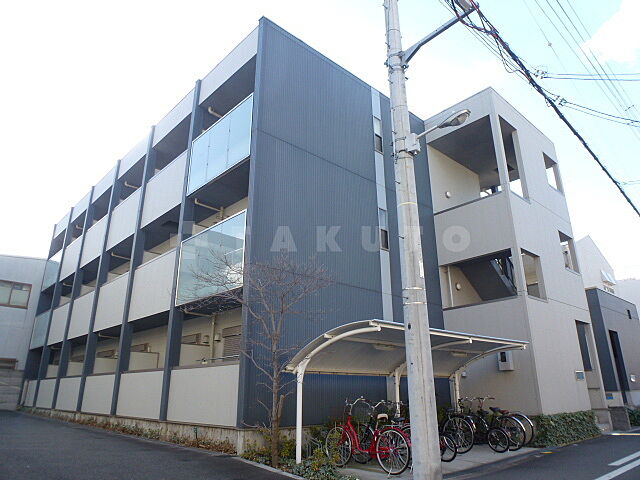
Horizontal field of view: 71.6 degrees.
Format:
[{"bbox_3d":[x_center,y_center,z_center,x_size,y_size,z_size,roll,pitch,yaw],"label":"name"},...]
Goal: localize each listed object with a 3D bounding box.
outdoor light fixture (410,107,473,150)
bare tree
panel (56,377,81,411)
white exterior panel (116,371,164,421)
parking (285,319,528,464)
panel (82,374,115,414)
[{"bbox_3d":[1.789,-1.657,6.714,0.260,0.350,1.060,16,-25,-40],"label":"outdoor light fixture"},{"bbox_3d":[-1.005,1.904,7.604,2.400,3.477,2.100,0,-19,0],"label":"bare tree"},{"bbox_3d":[-9.065,5.616,16.165,0.120,1.098,3.026,16,-25,-40],"label":"panel"},{"bbox_3d":[-4.667,4.068,11.650,0.120,1.099,3.009,16,-25,-40],"label":"white exterior panel"},{"bbox_3d":[2.088,3.090,8.868,5.485,2.186,2.145,16,-25,-40],"label":"parking"},{"bbox_3d":[-6.863,4.845,13.904,0.120,1.102,2.971,16,-25,-40],"label":"panel"}]

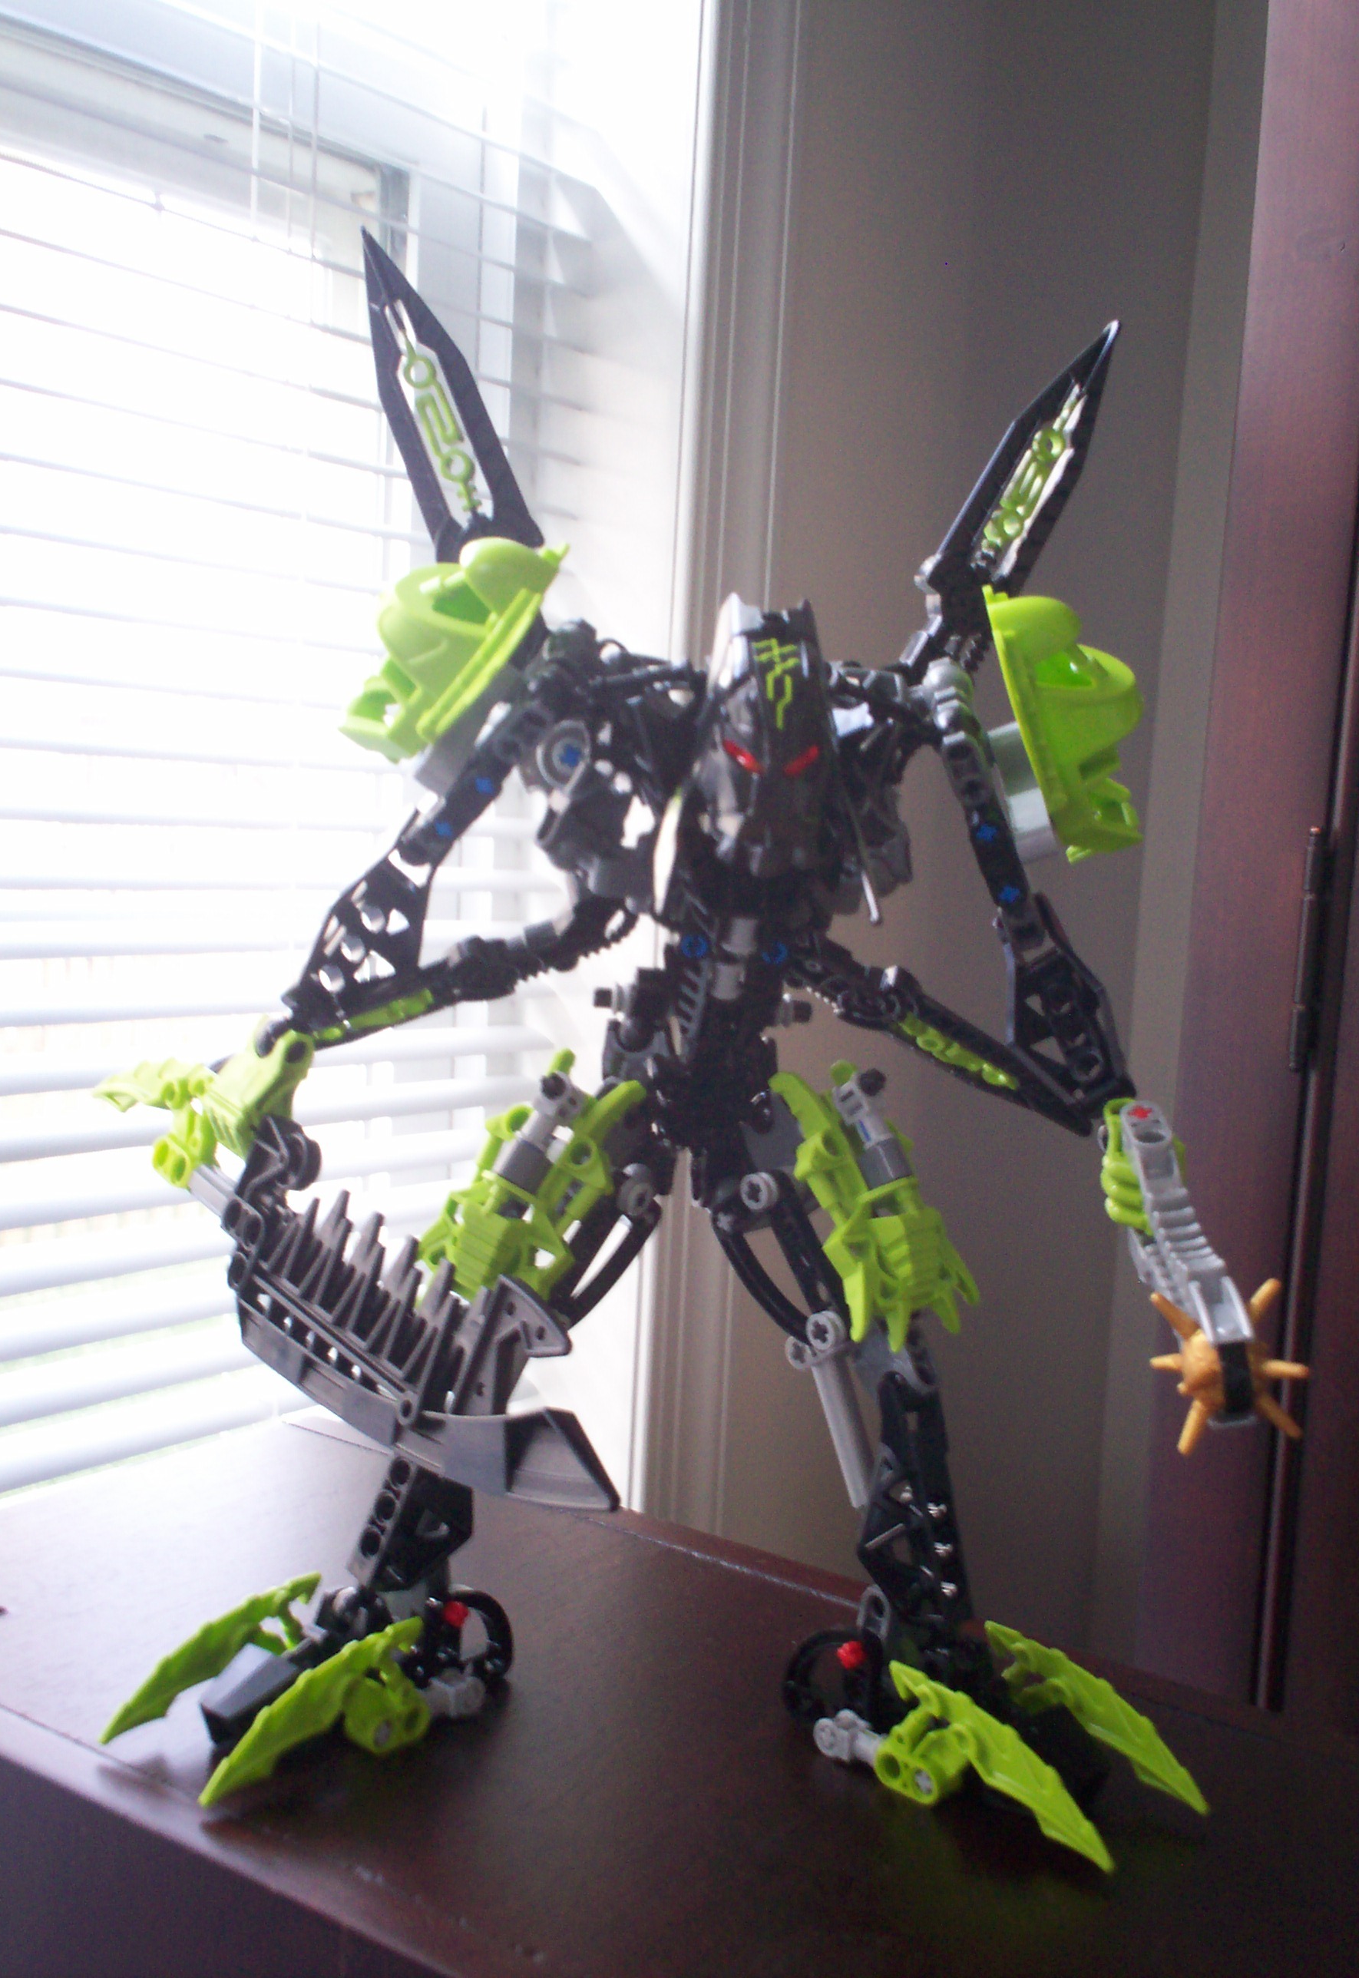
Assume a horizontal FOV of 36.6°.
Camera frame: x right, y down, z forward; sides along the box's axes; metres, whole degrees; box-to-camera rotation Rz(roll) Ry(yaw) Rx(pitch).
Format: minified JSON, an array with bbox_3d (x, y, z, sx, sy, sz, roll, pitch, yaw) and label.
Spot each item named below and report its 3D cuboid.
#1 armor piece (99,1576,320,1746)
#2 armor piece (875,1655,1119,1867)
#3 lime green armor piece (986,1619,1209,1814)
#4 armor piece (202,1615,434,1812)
[{"bbox_3d":[-0.090,0.133,0.409,0.013,0.021,0.053,8,7,41],"label":"armor piece"},{"bbox_3d":[0.056,0.143,0.379,0.013,0.021,0.053,-3,8,-45],"label":"armor piece"},{"bbox_3d":[0.079,0.142,0.402,0.013,0.021,0.053,-3,8,-45],"label":"lime green armor piece"},{"bbox_3d":[-0.065,0.137,0.387,0.013,0.021,0.053,8,7,41],"label":"armor piece"}]

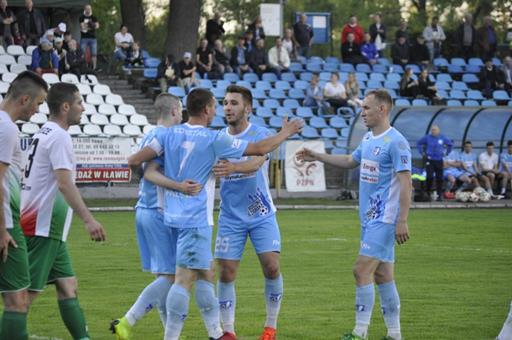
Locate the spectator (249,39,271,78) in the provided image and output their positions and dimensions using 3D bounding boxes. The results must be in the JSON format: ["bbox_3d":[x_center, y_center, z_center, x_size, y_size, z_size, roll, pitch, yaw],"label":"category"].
[{"bbox_3d":[0.106,-2.841,70.715,0.560,1.270,0.780,0,1,-20],"label":"spectator"}]

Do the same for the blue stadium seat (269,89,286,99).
[{"bbox_3d":[0.562,-1.919,67.800,0.430,0.310,0.400,0,1,-15],"label":"blue stadium seat"}]

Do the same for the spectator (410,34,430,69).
[{"bbox_3d":[4.459,-3.030,72.000,0.540,1.250,0.750,0,1,-20],"label":"spectator"}]

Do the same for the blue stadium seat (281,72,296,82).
[{"bbox_3d":[0.848,-2.372,69.300,0.430,0.310,0.400,0,1,-15],"label":"blue stadium seat"}]

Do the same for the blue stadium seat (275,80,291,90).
[{"bbox_3d":[0.707,-2.110,68.275,0.420,0.330,0.410,0,1,-13],"label":"blue stadium seat"}]

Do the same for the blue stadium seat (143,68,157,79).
[{"bbox_3d":[-2.738,-2.512,69.136,0.400,0.290,0.380,0,1,-18],"label":"blue stadium seat"}]

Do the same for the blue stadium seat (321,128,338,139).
[{"bbox_3d":[1.808,-0.892,64.880,0.430,0.310,0.410,0,1,-21],"label":"blue stadium seat"}]

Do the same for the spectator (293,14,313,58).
[{"bbox_3d":[1.266,-3.367,72.300,0.520,1.740,0.340,0,1,-32],"label":"spectator"}]

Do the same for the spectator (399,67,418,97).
[{"bbox_3d":[3.921,-2.036,68.298,0.500,1.200,0.700,0,1,-25],"label":"spectator"}]

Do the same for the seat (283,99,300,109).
[{"bbox_3d":[0.914,-1.668,67.647,0.430,0.270,0.400,0,1,-20],"label":"seat"}]

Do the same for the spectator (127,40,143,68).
[{"bbox_3d":[-3.148,-2.992,69.100,0.430,0.780,0.520,0,1,-15],"label":"spectator"}]

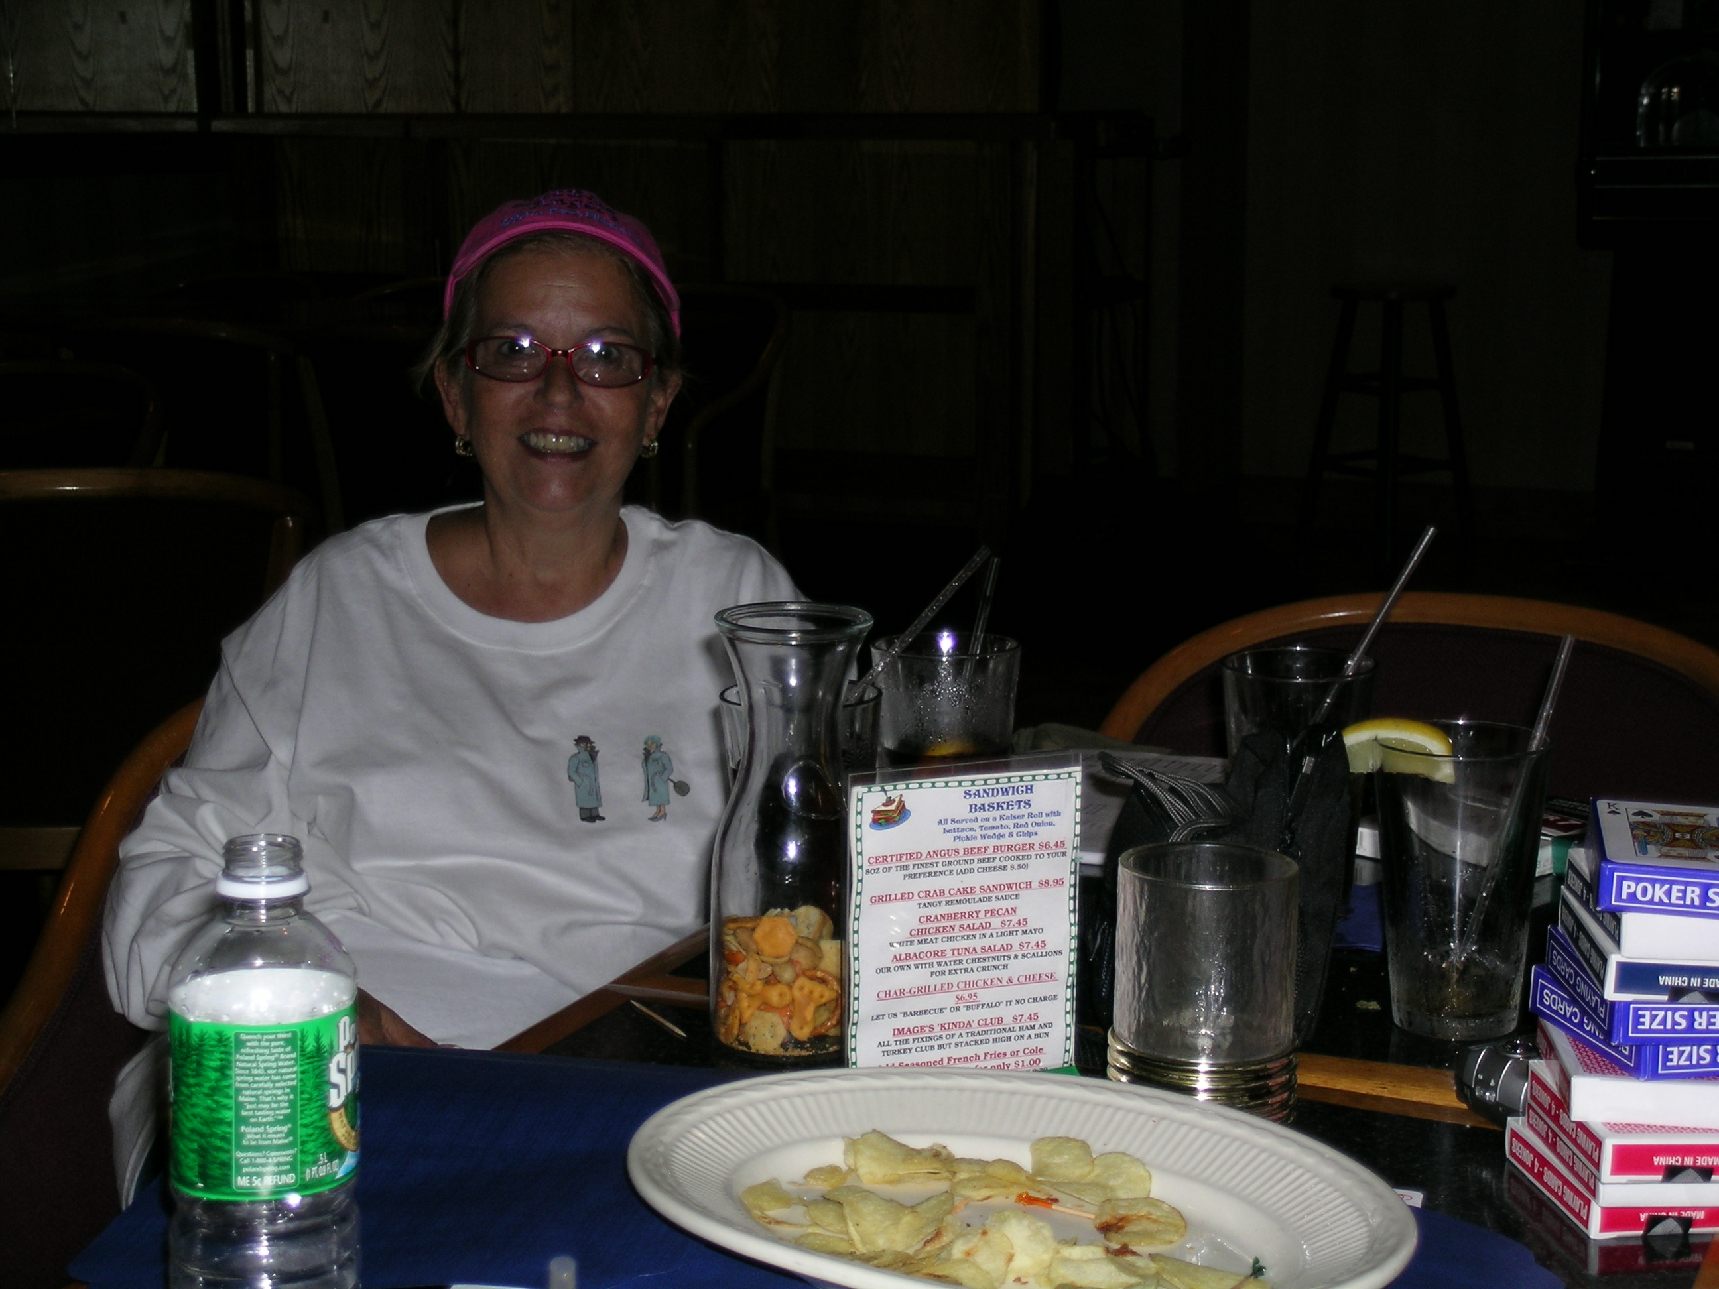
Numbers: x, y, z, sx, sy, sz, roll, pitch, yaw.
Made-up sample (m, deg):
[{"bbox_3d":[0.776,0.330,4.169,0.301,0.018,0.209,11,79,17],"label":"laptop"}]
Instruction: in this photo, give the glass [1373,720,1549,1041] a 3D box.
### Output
[{"bbox_3d":[0.307,0.122,1.551,0.088,0.149,0.088,0,11,0],"label":"glass"}]

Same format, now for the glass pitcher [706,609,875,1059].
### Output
[{"bbox_3d":[-0.030,0.092,1.534,0.088,0.218,0.088,0,11,0],"label":"glass pitcher"}]

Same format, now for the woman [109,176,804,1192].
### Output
[{"bbox_3d":[-0.278,0.261,2.109,0.560,1.160,0.700,-3,11,-12],"label":"woman"}]

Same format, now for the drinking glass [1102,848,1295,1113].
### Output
[{"bbox_3d":[0.164,0.162,1.429,0.088,0.119,0.088,0,11,0],"label":"drinking glass"}]

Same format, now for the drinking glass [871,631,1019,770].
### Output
[{"bbox_3d":[0.052,0.073,1.808,0.088,0.149,0.088,0,11,0],"label":"drinking glass"}]

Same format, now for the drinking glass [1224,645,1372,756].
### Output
[{"bbox_3d":[0.252,0.084,1.742,0.088,0.149,0.088,0,11,0],"label":"drinking glass"}]

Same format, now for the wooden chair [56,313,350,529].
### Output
[{"bbox_3d":[-1.061,-0.107,4.818,0.540,0.850,0.550,2,11,12],"label":"wooden chair"}]

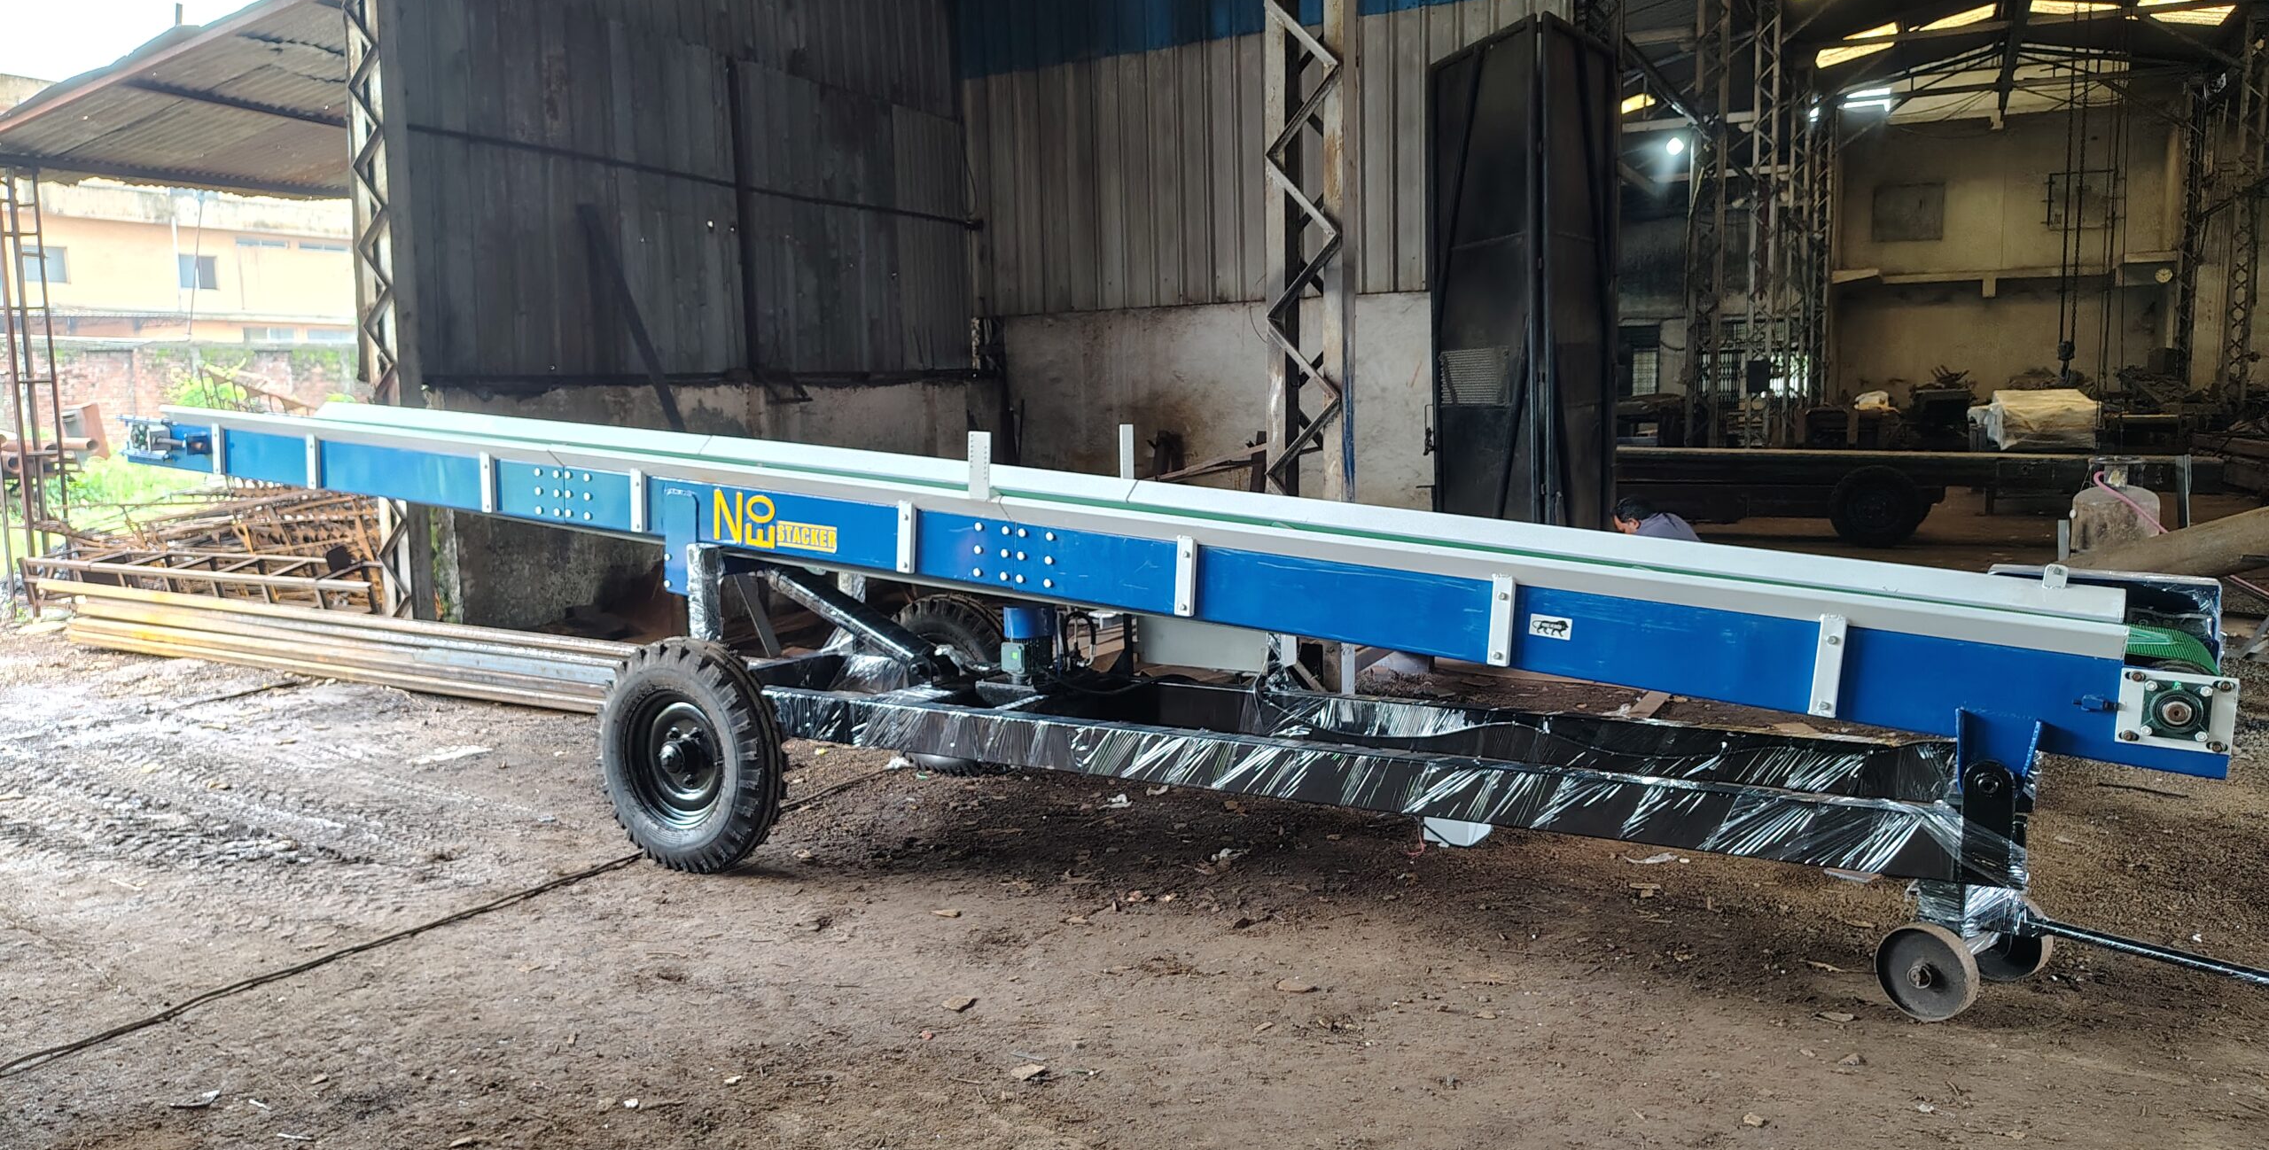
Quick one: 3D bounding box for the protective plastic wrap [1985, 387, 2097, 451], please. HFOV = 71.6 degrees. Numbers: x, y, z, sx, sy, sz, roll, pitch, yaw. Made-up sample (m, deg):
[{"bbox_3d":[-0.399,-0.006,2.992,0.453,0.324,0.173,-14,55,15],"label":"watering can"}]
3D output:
[{"bbox_3d":[10.793,-1.841,18.700,1.030,0.680,0.800,1,7,21],"label":"protective plastic wrap"}]

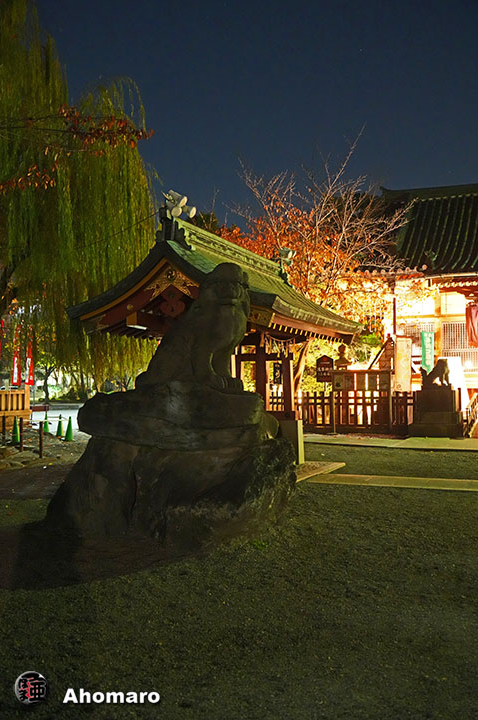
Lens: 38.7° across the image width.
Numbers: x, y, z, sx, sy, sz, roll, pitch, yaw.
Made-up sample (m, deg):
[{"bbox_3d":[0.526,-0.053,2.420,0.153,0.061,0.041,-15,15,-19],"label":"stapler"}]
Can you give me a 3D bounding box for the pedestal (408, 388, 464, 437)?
[{"bbox_3d":[6.013,1.577,20.700,1.450,1.450,1.150,-1,-3,24],"label":"pedestal"}]

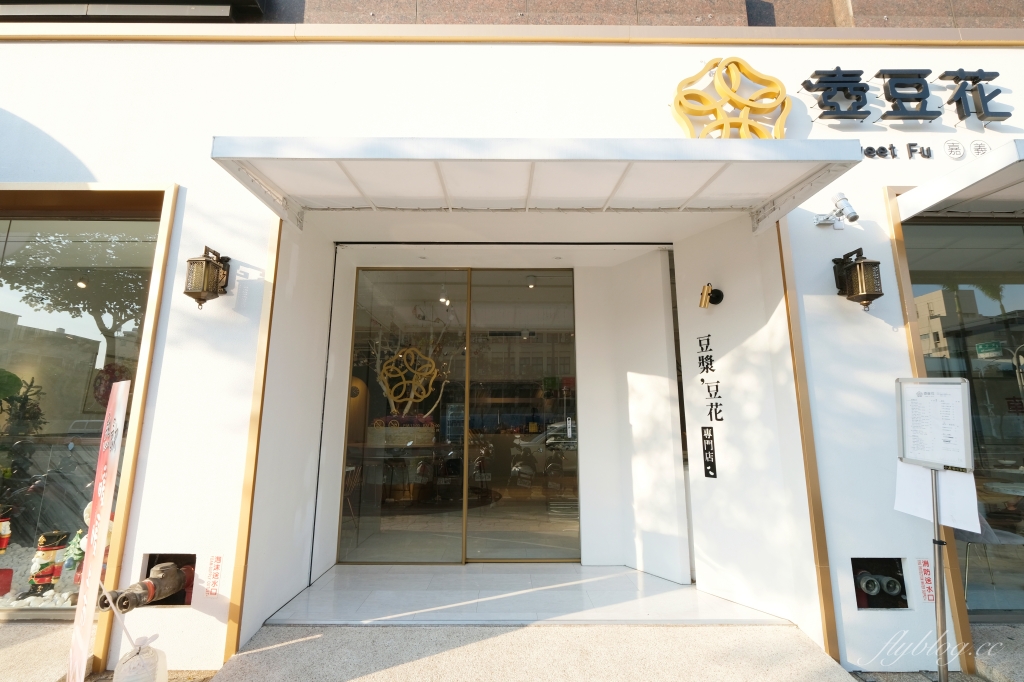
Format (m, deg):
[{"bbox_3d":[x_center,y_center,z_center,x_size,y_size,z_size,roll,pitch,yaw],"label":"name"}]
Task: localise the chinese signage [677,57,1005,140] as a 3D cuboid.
[{"bbox_3d":[2.257,-1.591,2.963,2.260,0.740,0.130,0,-10,0],"label":"chinese signage"}]

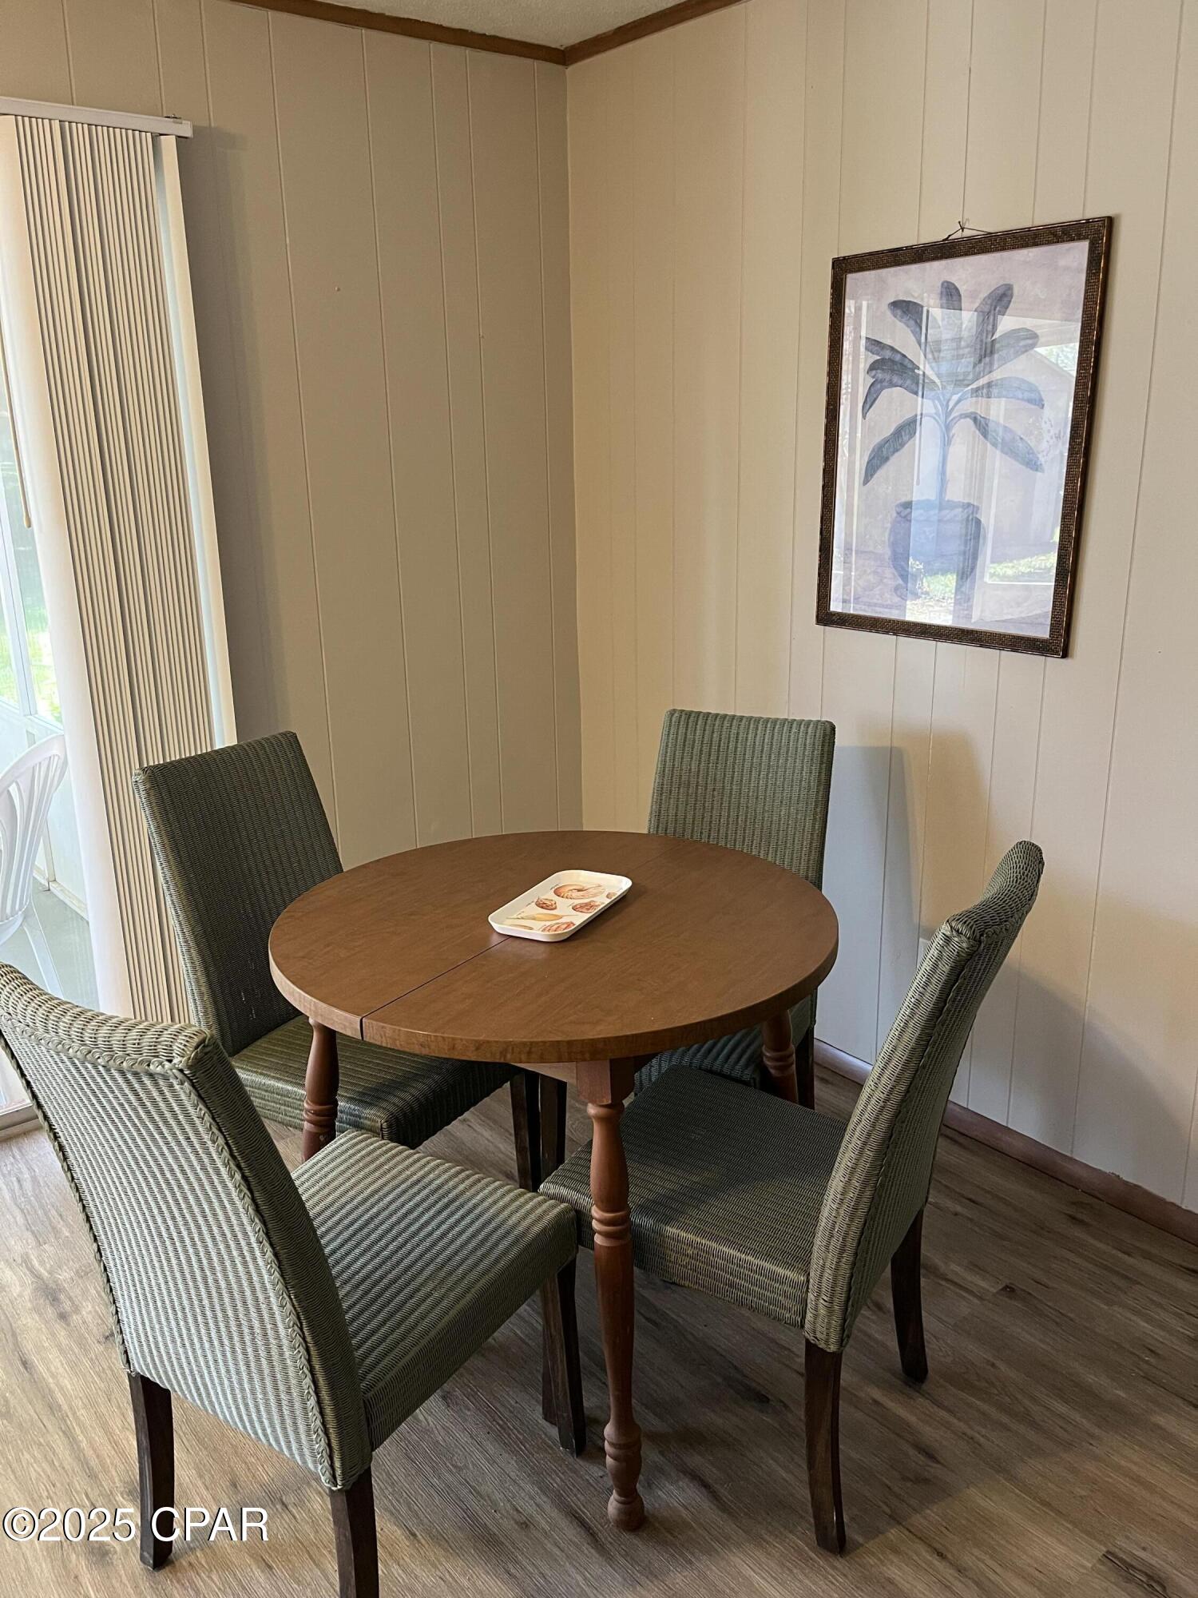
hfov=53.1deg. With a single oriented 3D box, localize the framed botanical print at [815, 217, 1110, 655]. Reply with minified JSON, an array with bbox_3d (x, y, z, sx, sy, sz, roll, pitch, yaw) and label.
[{"bbox_3d":[0.693,-0.700,2.401,0.025,0.762,0.606,-14,21,-37],"label":"framed botanical print"}]

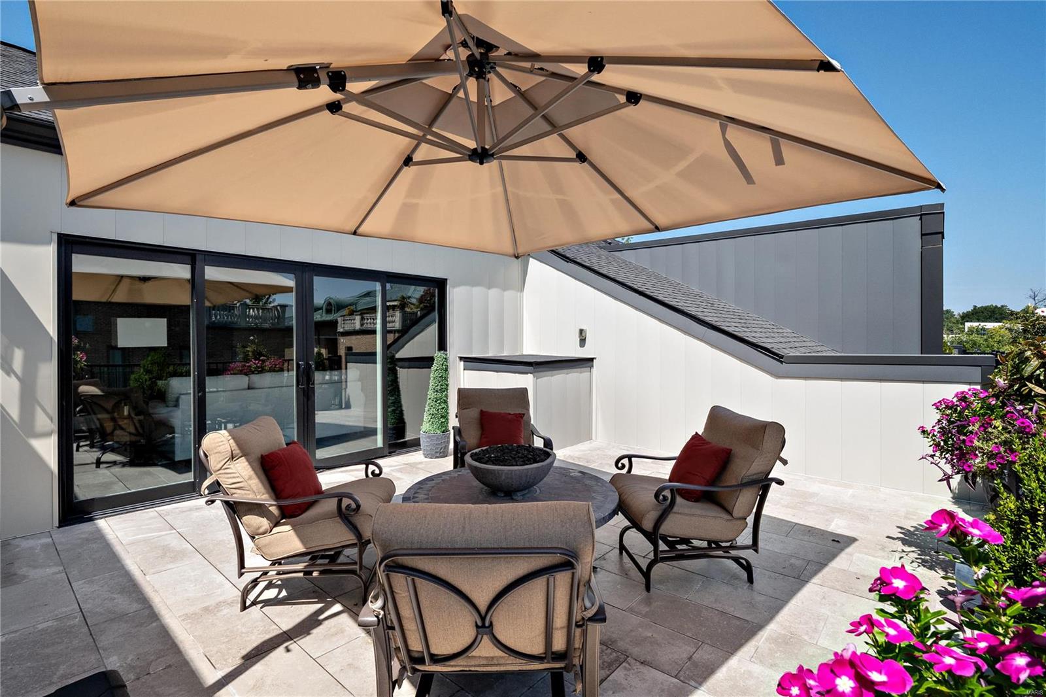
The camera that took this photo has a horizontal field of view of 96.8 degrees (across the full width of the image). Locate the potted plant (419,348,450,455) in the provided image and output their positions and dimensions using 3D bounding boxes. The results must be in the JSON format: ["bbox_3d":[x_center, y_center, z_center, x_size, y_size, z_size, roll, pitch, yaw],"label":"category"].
[{"bbox_3d":[-1.054,0.649,5.550,0.360,1.249,0.360,0,1,0],"label":"potted plant"}]

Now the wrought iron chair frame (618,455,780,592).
[{"bbox_3d":[1.028,0.904,2.765,0.810,0.780,0.700,0,1,-7],"label":"wrought iron chair frame"}]

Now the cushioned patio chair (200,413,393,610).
[{"bbox_3d":[-1.188,0.847,2.574,0.870,0.920,0.700,0,1,-6],"label":"cushioned patio chair"}]

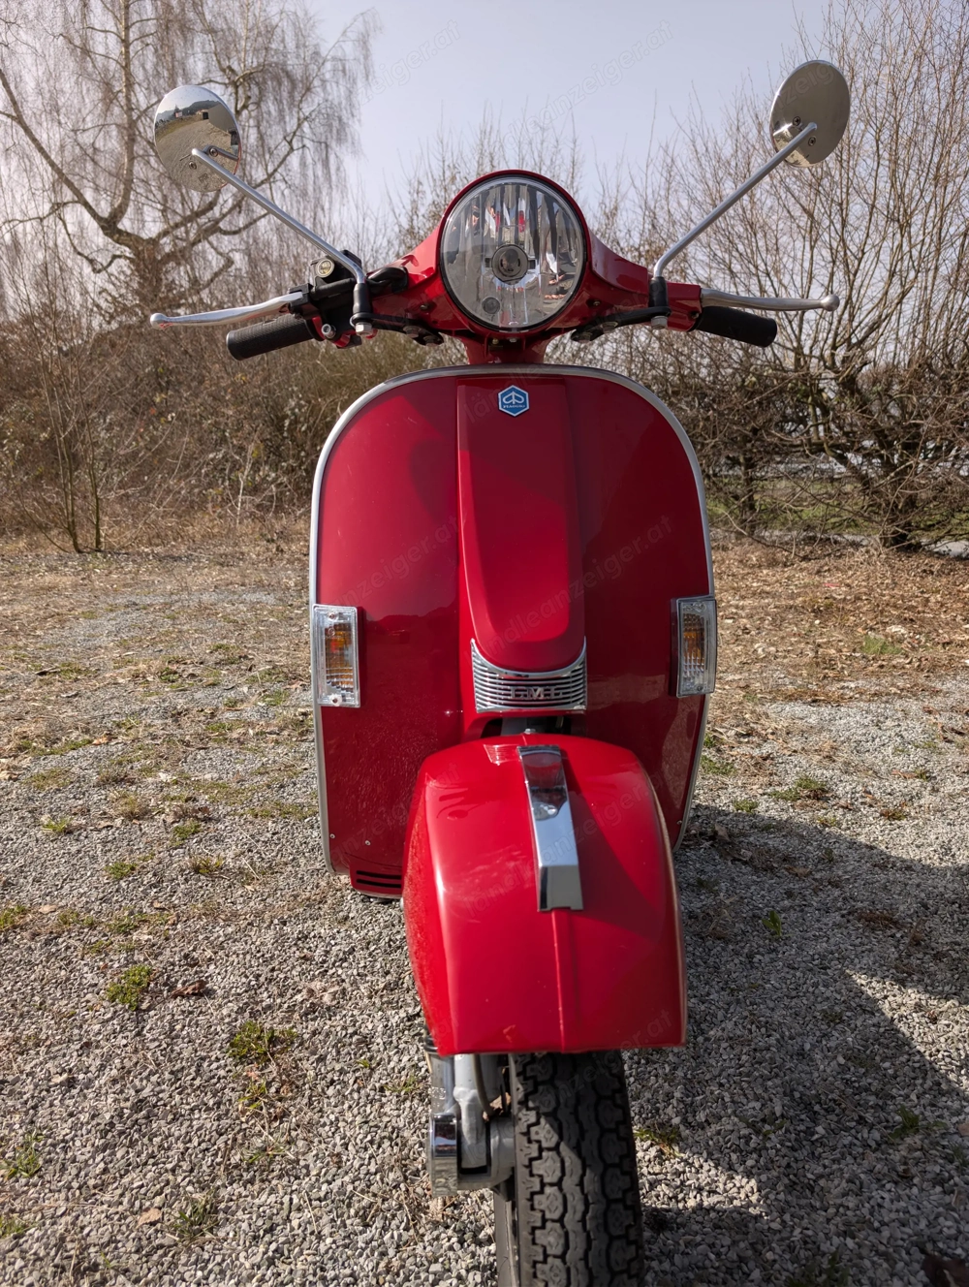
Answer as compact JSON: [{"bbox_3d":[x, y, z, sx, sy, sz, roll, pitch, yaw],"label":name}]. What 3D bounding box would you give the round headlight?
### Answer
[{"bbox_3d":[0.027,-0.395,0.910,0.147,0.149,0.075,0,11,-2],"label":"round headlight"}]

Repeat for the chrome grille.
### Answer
[{"bbox_3d":[0.045,0.040,0.910,0.118,0.078,0.055,-1,11,-5],"label":"chrome grille"}]

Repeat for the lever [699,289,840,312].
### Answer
[{"bbox_3d":[0.330,-0.395,1.030,0.170,0.024,0.030,1,12,-12],"label":"lever"}]

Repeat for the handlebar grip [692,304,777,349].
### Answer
[{"bbox_3d":[0.299,-0.382,1.075,0.108,0.034,0.034,5,11,-15],"label":"handlebar grip"}]

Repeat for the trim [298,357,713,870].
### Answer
[{"bbox_3d":[0.031,-0.022,1.047,0.455,0.590,0.140,-1,11,-5],"label":"trim"}]

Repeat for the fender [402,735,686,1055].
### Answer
[{"bbox_3d":[0.047,0.190,0.775,0.226,0.230,0.410,0,11,-2],"label":"fender"}]

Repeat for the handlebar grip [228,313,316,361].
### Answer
[{"bbox_3d":[-0.246,-0.359,1.045,0.110,0.034,0.034,-10,12,9],"label":"handlebar grip"}]

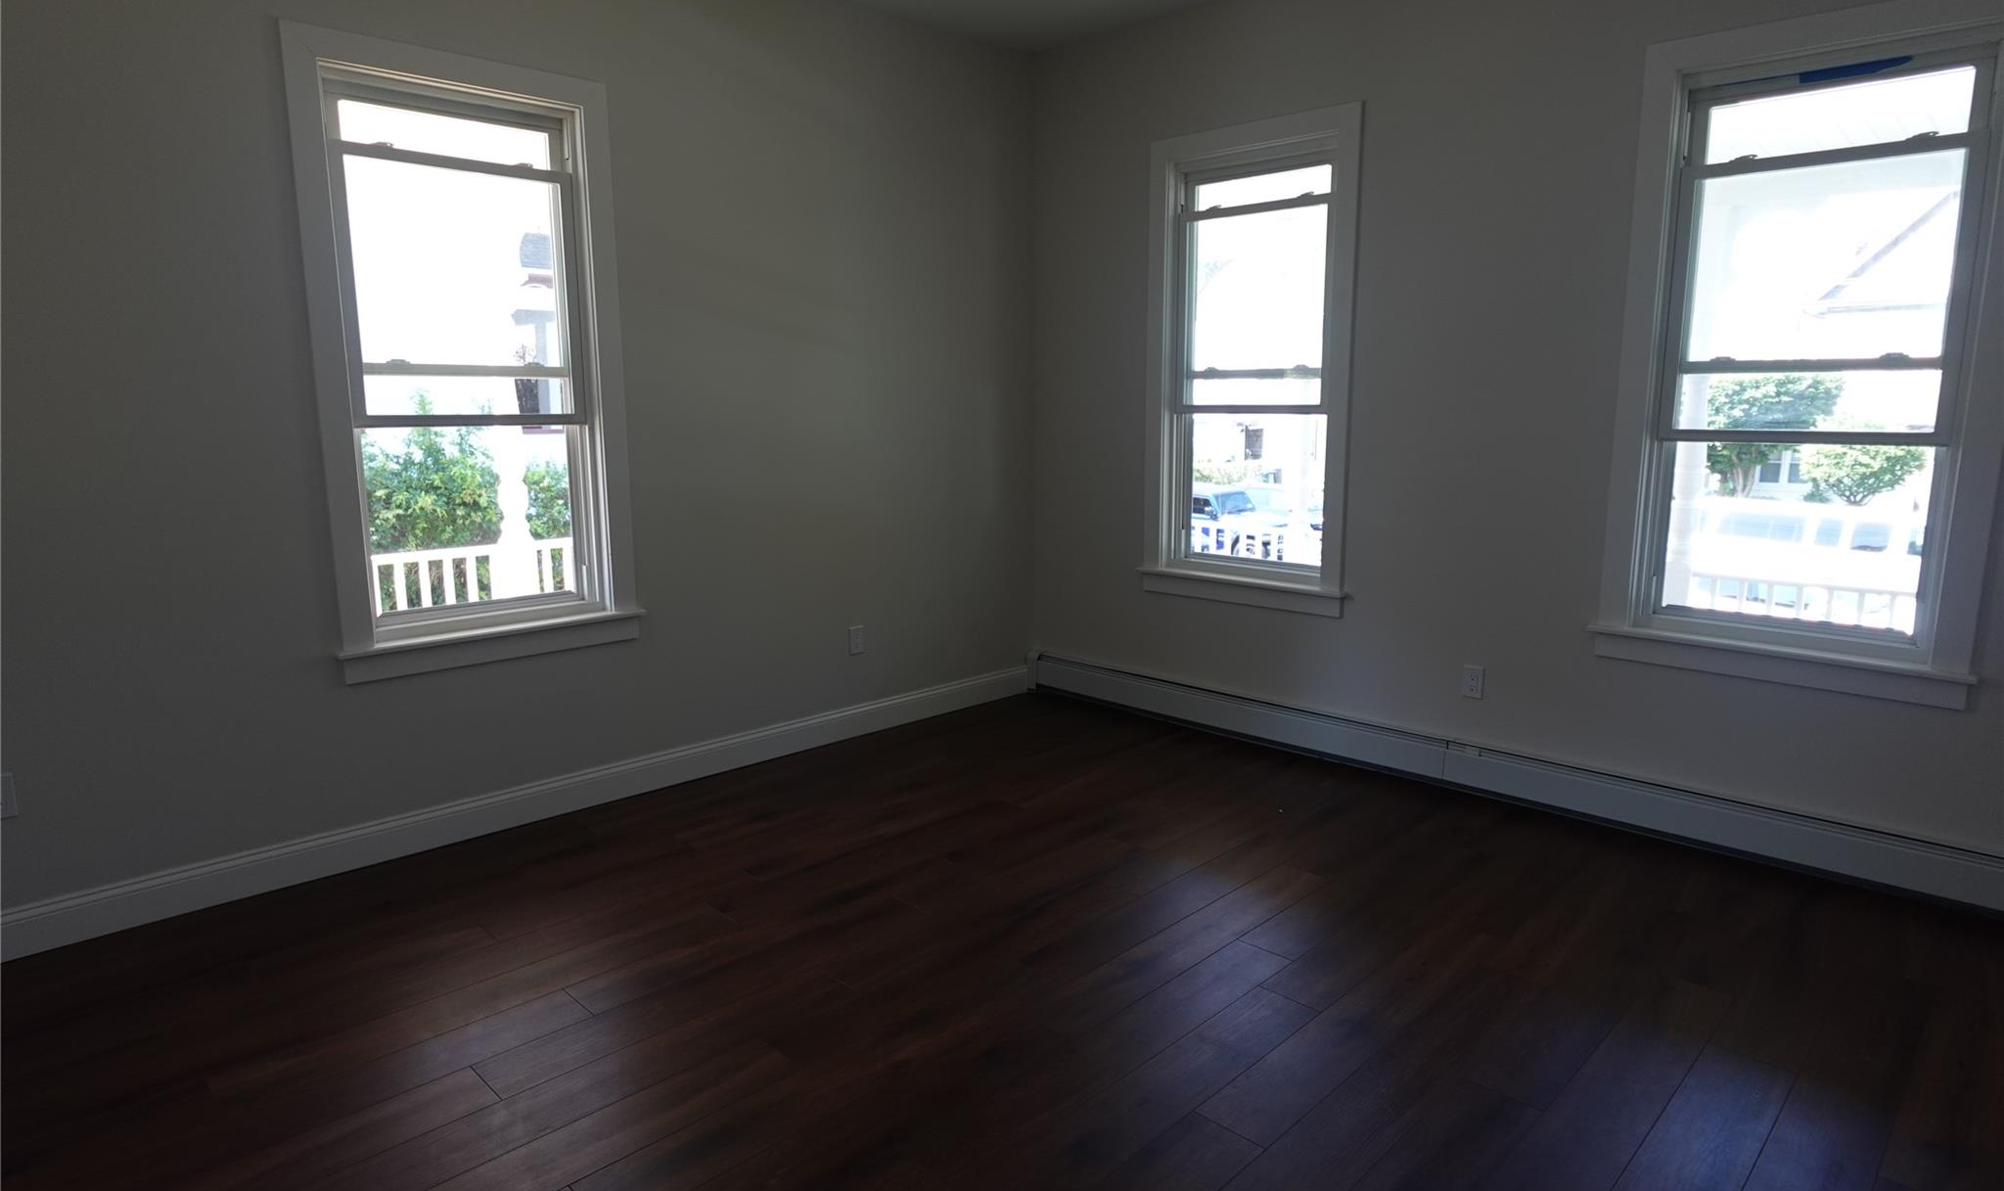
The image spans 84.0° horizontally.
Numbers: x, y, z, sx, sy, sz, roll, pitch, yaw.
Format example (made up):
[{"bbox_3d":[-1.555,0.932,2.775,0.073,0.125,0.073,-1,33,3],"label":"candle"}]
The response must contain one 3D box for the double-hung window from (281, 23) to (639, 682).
[{"bbox_3d":[-1.718,-0.741,3.680,0.100,1.960,1.010,9,14,44],"label":"double-hung window"}]

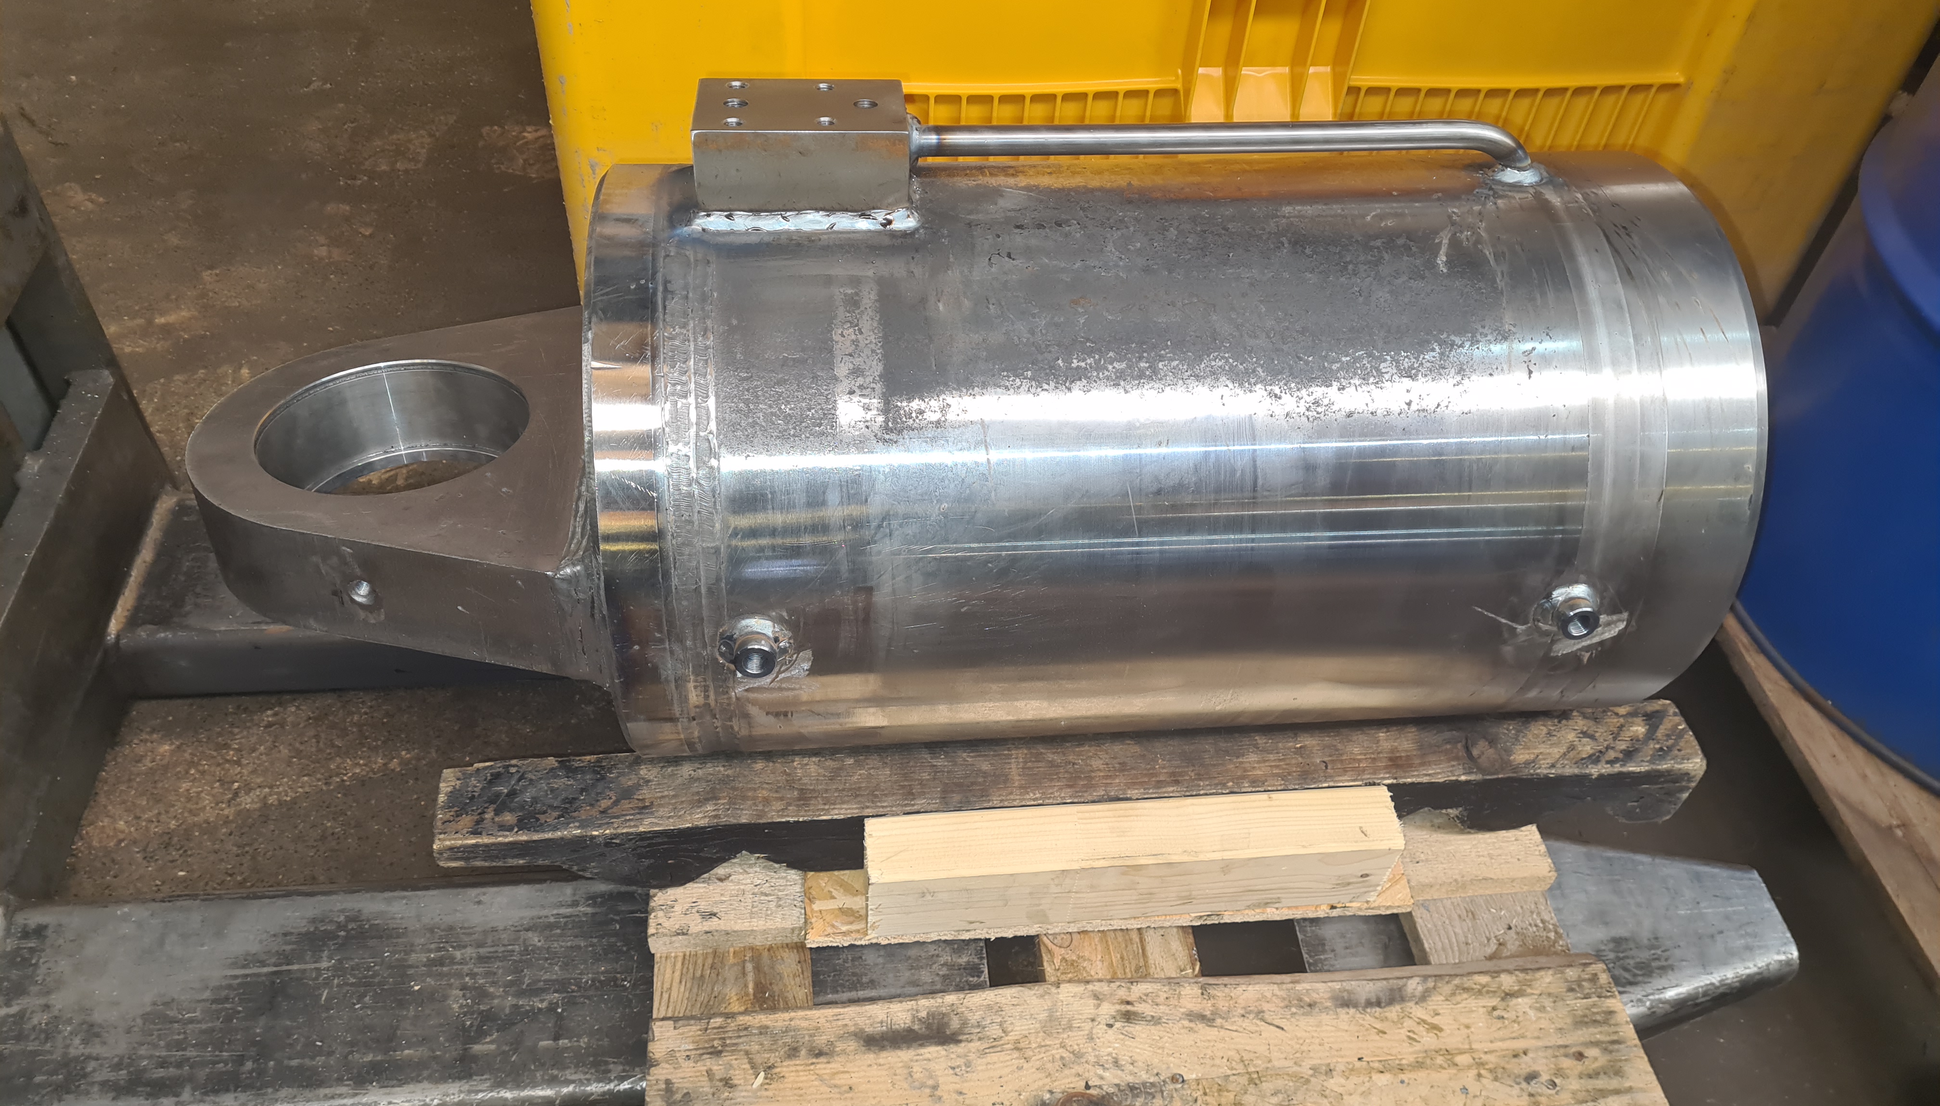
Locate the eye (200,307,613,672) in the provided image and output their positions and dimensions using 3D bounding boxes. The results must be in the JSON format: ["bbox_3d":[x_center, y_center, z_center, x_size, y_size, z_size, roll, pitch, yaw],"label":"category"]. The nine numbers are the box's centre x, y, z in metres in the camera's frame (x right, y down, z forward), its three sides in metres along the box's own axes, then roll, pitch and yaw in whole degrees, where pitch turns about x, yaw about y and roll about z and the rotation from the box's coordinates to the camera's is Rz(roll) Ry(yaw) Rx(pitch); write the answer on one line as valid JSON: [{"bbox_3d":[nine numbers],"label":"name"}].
[{"bbox_3d":[-0.336,-0.048,0.899,0.252,0.073,0.319,-2,37,-6],"label":"eye"}]

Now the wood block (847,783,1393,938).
[{"bbox_3d":[0.102,0.198,0.934,0.339,0.069,0.044,-2,49,-8],"label":"wood block"}]

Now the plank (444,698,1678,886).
[{"bbox_3d":[0.083,0.160,0.973,0.830,0.069,0.055,-2,49,-8],"label":"plank"}]

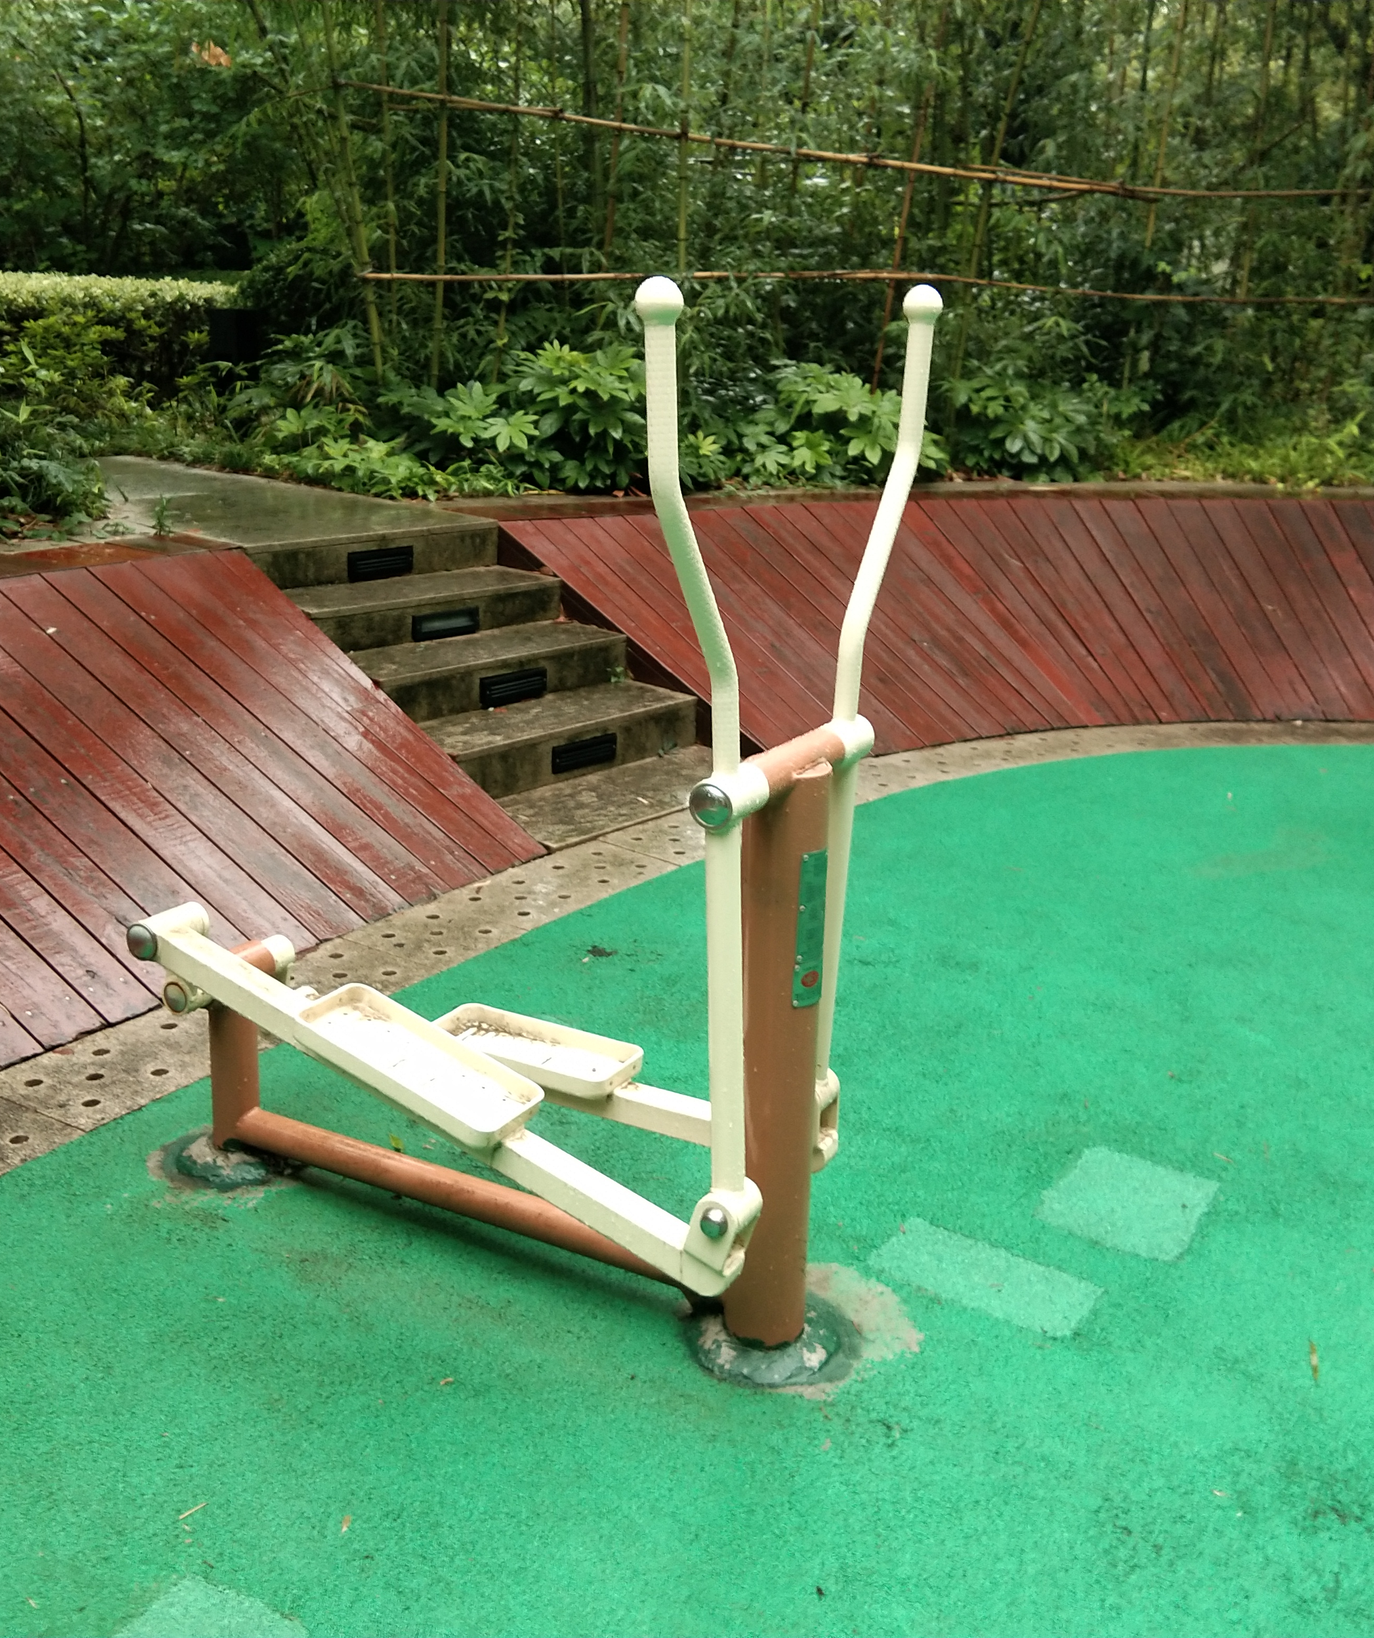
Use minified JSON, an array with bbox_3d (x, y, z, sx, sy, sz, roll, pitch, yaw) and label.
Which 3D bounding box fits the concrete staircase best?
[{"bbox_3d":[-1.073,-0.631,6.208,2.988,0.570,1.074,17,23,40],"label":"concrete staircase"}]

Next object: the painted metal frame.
[{"bbox_3d":[-0.277,-0.095,2.852,1.185,1.367,0.598,13,20,31],"label":"painted metal frame"}]

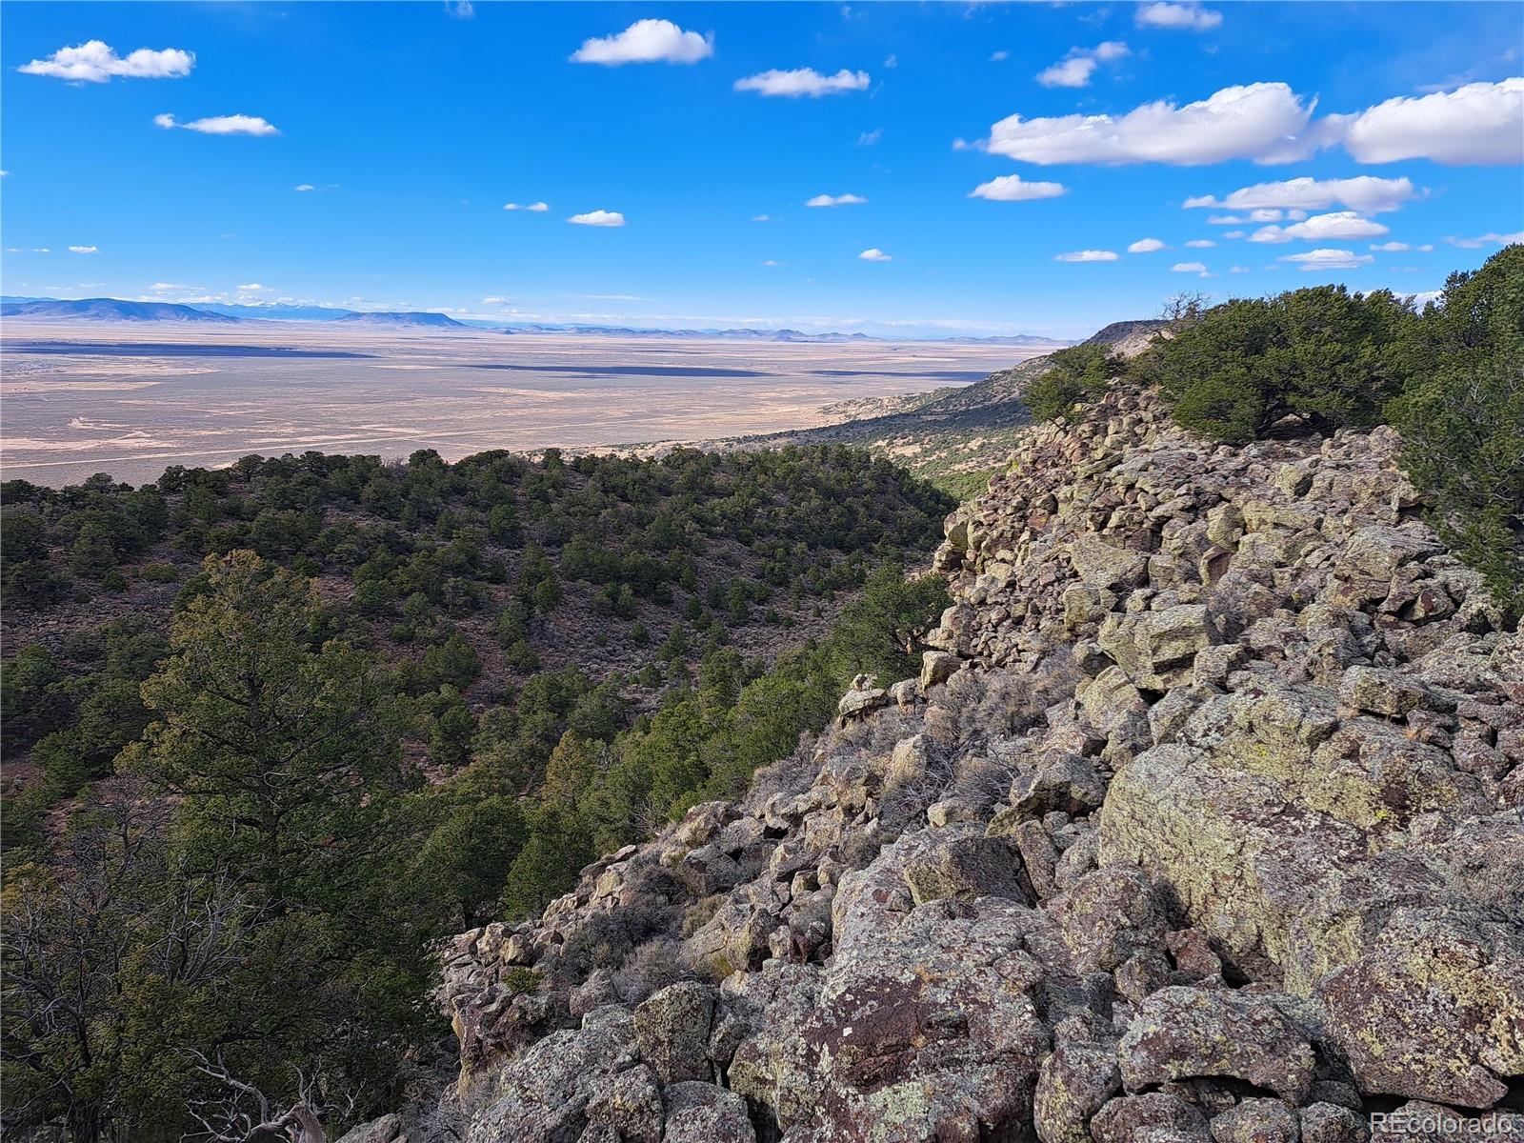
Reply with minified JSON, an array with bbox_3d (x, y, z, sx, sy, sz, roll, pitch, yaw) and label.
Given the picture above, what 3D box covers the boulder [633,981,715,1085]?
[{"bbox_3d":[-0.286,1.508,3.450,0.270,0.300,0.260,1,13,-2],"label":"boulder"}]

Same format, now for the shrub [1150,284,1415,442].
[{"bbox_3d":[10.094,-4.042,20.500,4.800,2.900,4.000,7,14,25],"label":"shrub"}]

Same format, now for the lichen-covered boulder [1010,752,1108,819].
[{"bbox_3d":[1.434,1.037,5.100,0.460,0.280,0.380,3,13,9],"label":"lichen-covered boulder"}]

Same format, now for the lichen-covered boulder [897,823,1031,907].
[{"bbox_3d":[0.812,1.180,4.250,0.510,0.280,0.370,3,13,6],"label":"lichen-covered boulder"}]

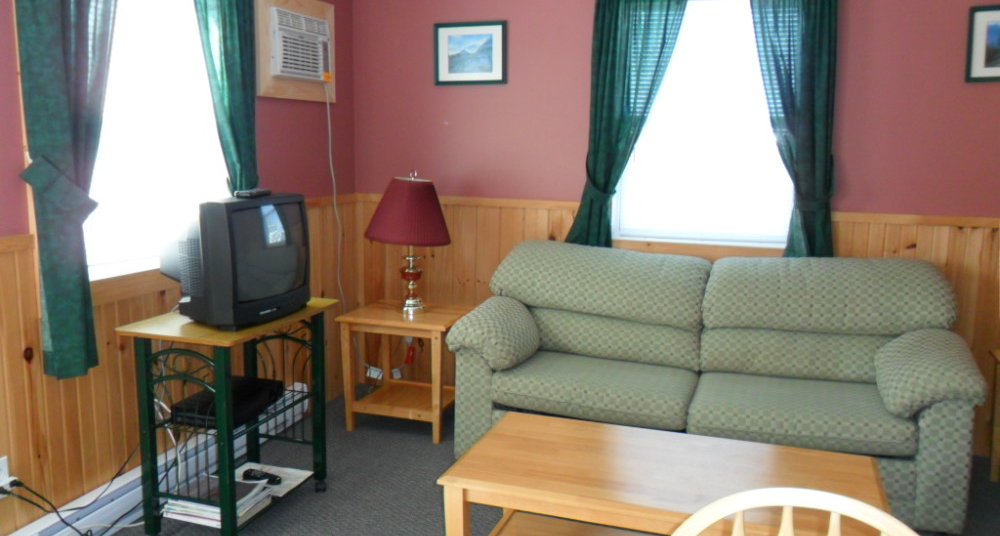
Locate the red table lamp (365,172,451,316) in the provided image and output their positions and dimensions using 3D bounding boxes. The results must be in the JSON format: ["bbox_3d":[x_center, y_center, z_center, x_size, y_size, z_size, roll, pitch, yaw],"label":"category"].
[{"bbox_3d":[-0.448,-0.134,3.909,0.430,0.690,0.430,1,9,0],"label":"red table lamp"}]

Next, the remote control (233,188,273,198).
[{"bbox_3d":[-0.872,-0.268,2.785,0.055,0.025,0.188,2,9,9],"label":"remote control"}]

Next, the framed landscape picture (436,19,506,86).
[{"bbox_3d":[-0.149,-1.085,3.957,0.388,0.306,0.022,4,10,18],"label":"framed landscape picture"}]

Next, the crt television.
[{"bbox_3d":[-0.985,-0.044,2.801,0.430,0.424,0.485,4,10,18],"label":"crt television"}]

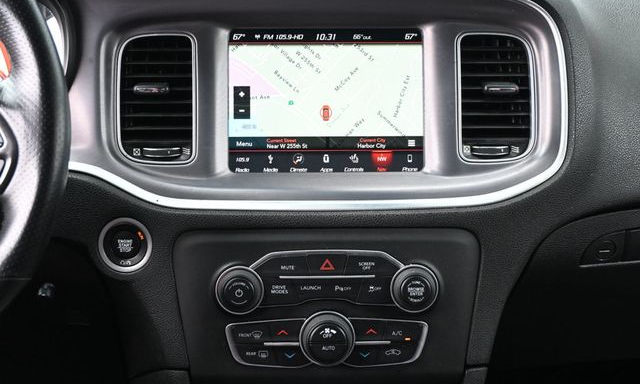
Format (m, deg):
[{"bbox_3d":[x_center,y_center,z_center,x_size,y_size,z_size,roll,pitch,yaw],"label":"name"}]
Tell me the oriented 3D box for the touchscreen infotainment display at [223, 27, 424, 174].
[{"bbox_3d":[0.006,-0.081,0.957,0.172,0.128,0.018,0,-5,0],"label":"touchscreen infotainment display"}]

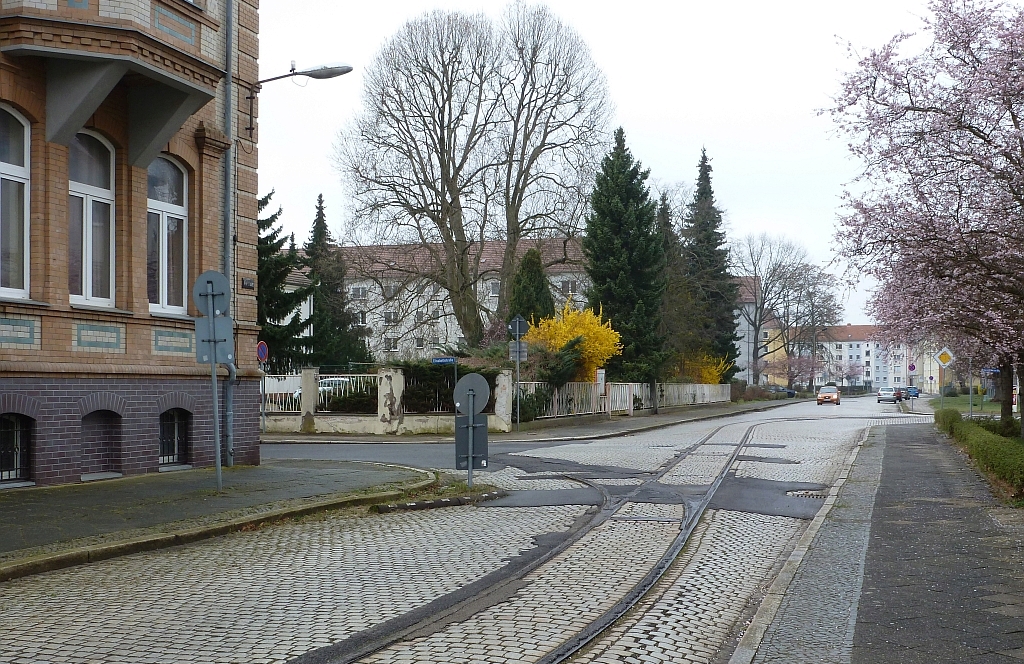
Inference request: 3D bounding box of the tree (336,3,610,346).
[{"bbox_3d":[-2.161,-7.305,55.488,15.410,23.320,14.500,0,-3,0],"label":"tree"}]

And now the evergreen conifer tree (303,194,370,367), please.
[{"bbox_3d":[-8.586,-1.351,46.145,3.780,10.390,3.780,0,-3,0],"label":"evergreen conifer tree"}]

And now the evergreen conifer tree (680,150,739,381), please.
[{"bbox_3d":[15.495,-4.377,76.358,4.620,19.870,4.620,0,-3,0],"label":"evergreen conifer tree"}]

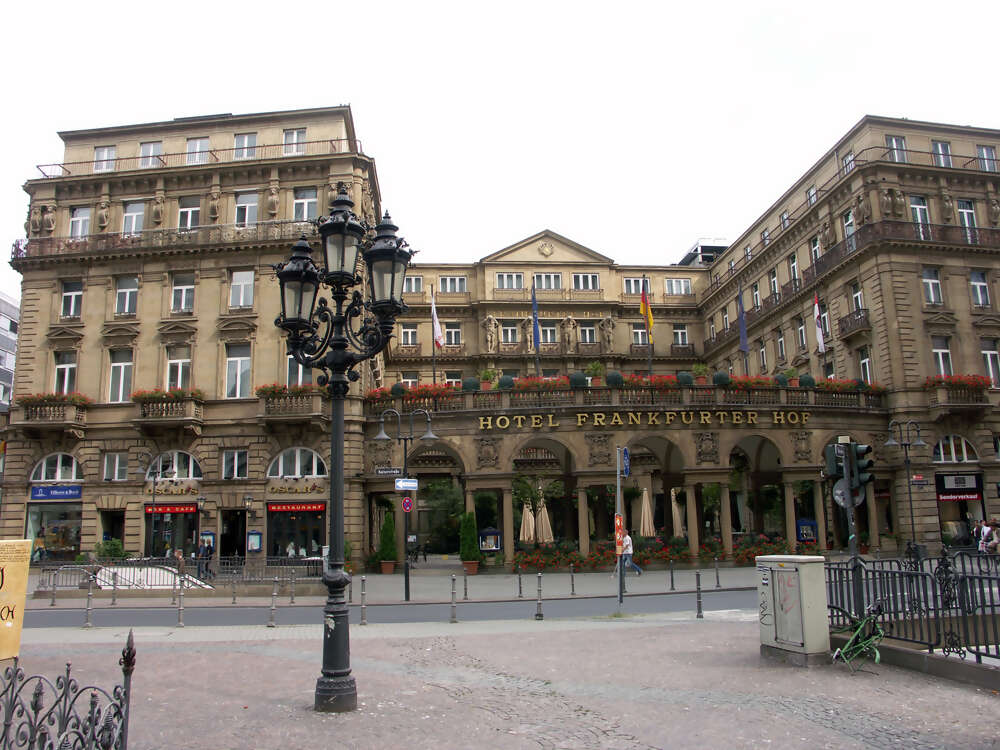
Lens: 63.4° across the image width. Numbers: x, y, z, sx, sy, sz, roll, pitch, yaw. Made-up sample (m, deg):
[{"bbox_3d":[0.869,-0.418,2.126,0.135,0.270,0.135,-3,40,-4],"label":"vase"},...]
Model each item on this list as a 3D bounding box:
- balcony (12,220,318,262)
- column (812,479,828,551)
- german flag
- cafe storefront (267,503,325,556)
[{"bbox_3d":[-15.723,-6.438,39.292,16.276,0.979,0.800,-3,-11,6],"label":"balcony"},{"bbox_3d":[14.870,6.472,37.530,0.500,3.350,0.500,-1,-11,-4],"label":"column"},{"bbox_3d":[6.549,-2.979,36.163,0.680,2.216,0.350,-1,-11,-3],"label":"german flag"},{"bbox_3d":[-9.048,7.032,35.932,2.800,2.650,0.400,-3,-11,7],"label":"cafe storefront"}]

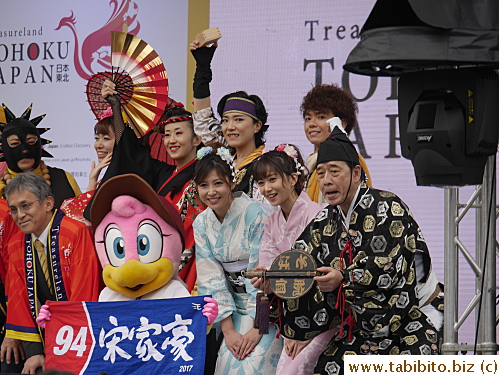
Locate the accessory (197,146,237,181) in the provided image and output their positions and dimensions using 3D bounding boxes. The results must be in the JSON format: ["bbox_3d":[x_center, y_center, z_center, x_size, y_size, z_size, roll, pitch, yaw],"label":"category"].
[{"bbox_3d":[-0.133,-0.093,17.450,0.160,0.140,0.110,-4,3,20],"label":"accessory"}]

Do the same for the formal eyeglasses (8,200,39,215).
[{"bbox_3d":[-0.883,0.076,17.300,0.140,0.042,0.130,-20,-5,39],"label":"formal eyeglasses"}]

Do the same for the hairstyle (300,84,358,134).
[{"bbox_3d":[0.338,-0.326,18.300,0.220,0.220,0.230,-6,-3,33],"label":"hairstyle"}]

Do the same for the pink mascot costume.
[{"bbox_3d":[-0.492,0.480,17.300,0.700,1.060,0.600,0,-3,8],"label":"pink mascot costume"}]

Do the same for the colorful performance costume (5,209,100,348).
[{"bbox_3d":[-0.784,0.390,17.400,0.460,0.620,0.400,-1,-3,25],"label":"colorful performance costume"}]

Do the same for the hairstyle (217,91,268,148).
[{"bbox_3d":[-0.029,-0.284,18.100,0.185,0.235,0.210,-2,-3,30],"label":"hairstyle"}]

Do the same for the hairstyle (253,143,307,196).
[{"bbox_3d":[0.125,-0.073,17.500,0.180,0.210,0.220,-11,9,39],"label":"hairstyle"}]

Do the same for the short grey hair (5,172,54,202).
[{"bbox_3d":[-0.880,0.004,17.400,0.175,0.140,0.200,-20,-5,39],"label":"short grey hair"}]

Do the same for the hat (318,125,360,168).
[{"bbox_3d":[0.353,-0.163,17.150,0.170,0.180,0.200,-4,-3,38],"label":"hat"}]

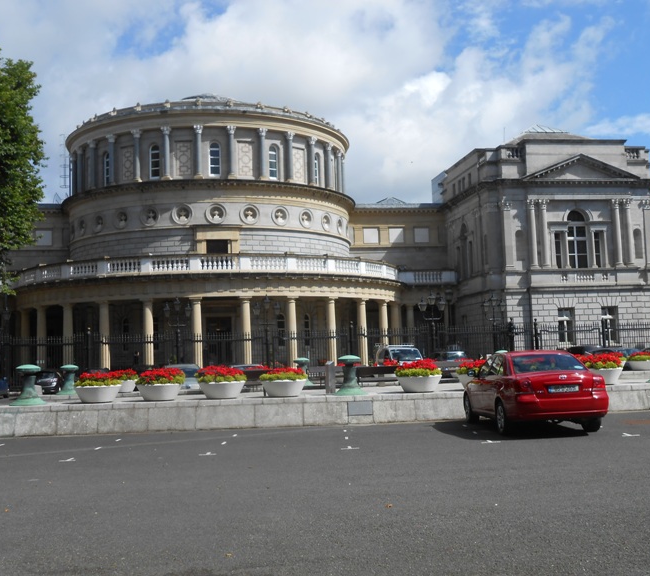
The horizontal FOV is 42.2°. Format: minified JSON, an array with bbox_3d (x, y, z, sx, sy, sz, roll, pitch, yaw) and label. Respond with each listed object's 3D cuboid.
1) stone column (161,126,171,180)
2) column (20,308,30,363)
[{"bbox_3d":[-10.943,-9.299,58.306,0.660,3.754,0.660,-1,-5,-9],"label":"stone column"},{"bbox_3d":[-21.933,4.224,61.713,0.720,5.281,0.720,1,-6,-32],"label":"column"}]

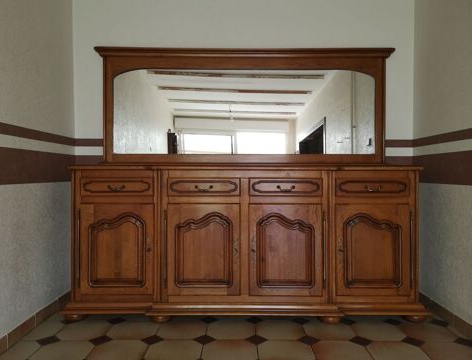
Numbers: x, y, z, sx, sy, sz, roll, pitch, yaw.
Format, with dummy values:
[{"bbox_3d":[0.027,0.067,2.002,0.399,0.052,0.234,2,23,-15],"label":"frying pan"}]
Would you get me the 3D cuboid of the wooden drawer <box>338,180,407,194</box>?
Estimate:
[{"bbox_3d":[0.895,0.048,2.540,0.445,0.088,0.025,0,0,0],"label":"wooden drawer"}]

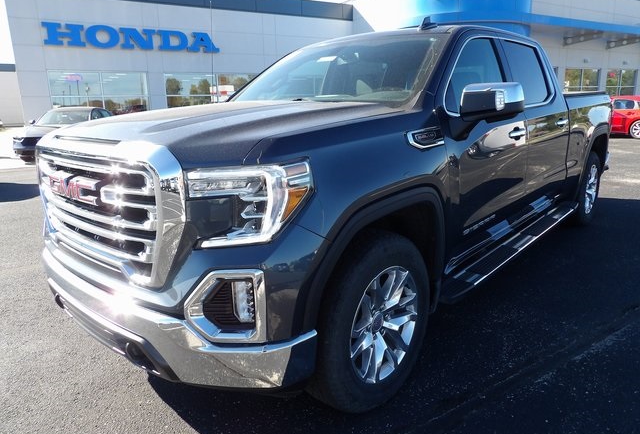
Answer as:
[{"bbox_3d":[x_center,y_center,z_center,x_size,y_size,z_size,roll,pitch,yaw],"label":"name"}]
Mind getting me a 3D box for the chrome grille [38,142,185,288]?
[{"bbox_3d":[-1.000,-0.059,1.945,1.340,0.500,0.200,9,18,42],"label":"chrome grille"}]

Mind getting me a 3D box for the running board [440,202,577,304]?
[{"bbox_3d":[1.446,0.196,3.220,0.180,0.090,2.490,9,18,42],"label":"running board"}]

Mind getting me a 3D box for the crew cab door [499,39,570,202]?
[{"bbox_3d":[1.667,-0.750,3.469,0.290,1.230,1.050,9,18,42],"label":"crew cab door"}]

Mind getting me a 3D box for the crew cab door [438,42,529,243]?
[{"bbox_3d":[0.932,-0.524,2.711,0.300,1.240,1.170,9,18,42],"label":"crew cab door"}]

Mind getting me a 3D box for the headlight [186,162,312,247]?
[{"bbox_3d":[-0.251,-0.045,1.535,0.330,0.280,0.350,9,18,42],"label":"headlight"}]

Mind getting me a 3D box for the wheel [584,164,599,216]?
[{"bbox_3d":[2.817,-0.299,4.770,0.200,0.540,0.540,9,18,42],"label":"wheel"}]

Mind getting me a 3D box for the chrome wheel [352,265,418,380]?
[{"bbox_3d":[0.242,0.481,2.086,0.200,0.540,0.540,9,18,42],"label":"chrome wheel"}]

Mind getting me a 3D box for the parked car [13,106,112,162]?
[{"bbox_3d":[-6.881,-2.396,12.791,1.850,1.450,4.830,-4,12,-9],"label":"parked car"}]

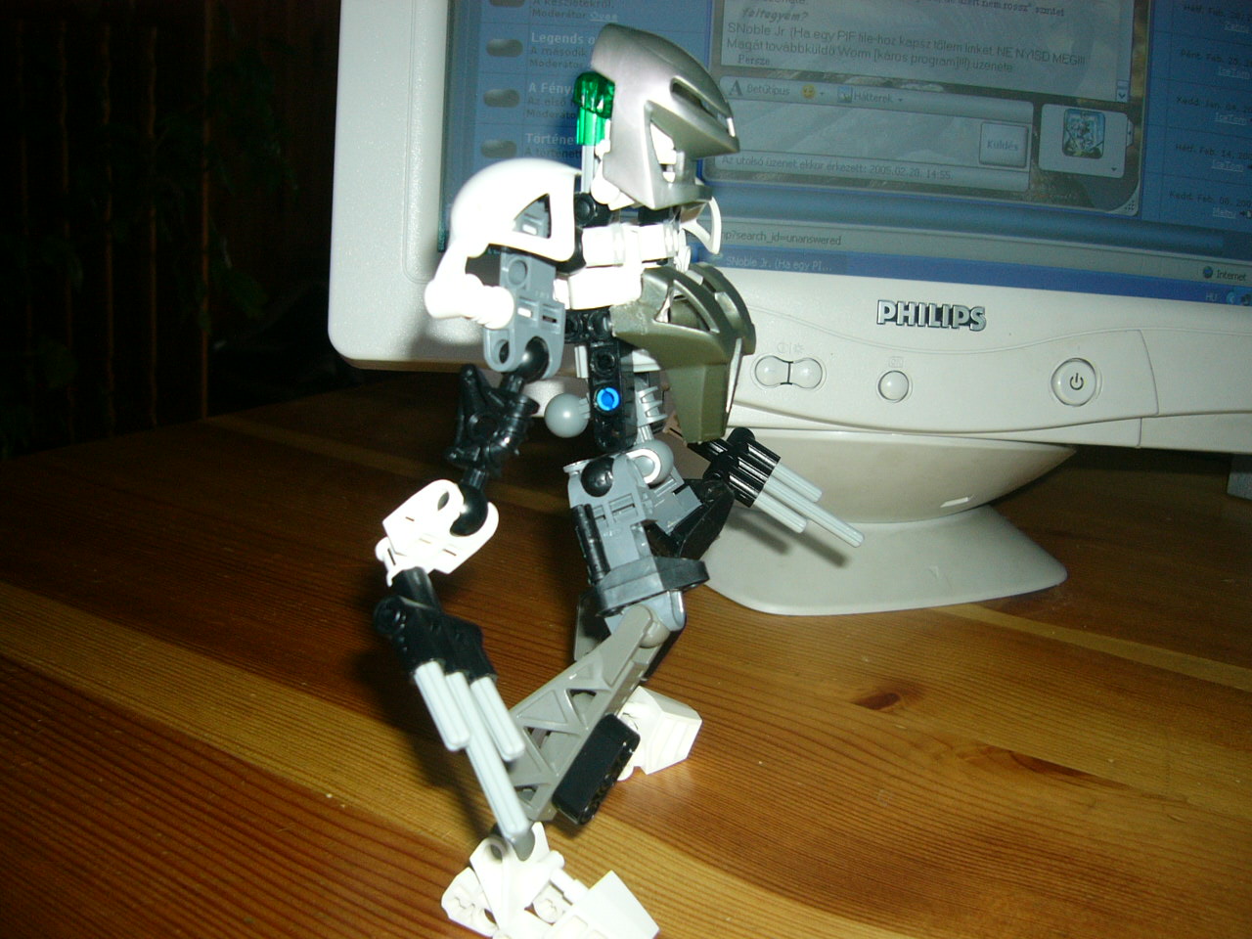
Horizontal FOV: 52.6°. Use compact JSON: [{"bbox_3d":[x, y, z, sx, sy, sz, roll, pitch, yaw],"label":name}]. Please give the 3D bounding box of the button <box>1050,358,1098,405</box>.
[{"bbox_3d":[0.151,-0.029,0.426,0.016,0.016,0.005,3,0,-8],"label":"button"}]

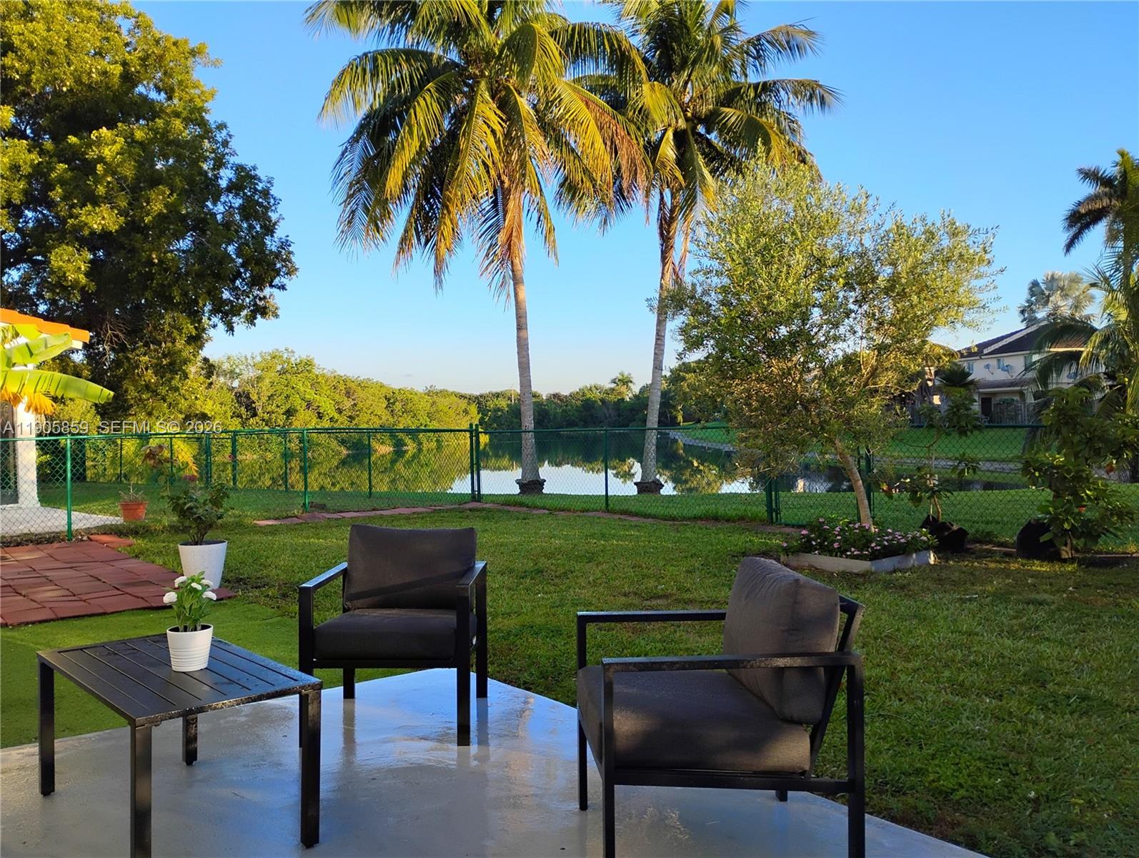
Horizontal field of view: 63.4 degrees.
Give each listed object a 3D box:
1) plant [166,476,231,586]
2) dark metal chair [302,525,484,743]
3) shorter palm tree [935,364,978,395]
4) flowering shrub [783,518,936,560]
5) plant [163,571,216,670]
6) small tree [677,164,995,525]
[{"bbox_3d":[-2.950,0.820,7.350,0.510,0.890,0.480,0,0,0],"label":"plant"},{"bbox_3d":[-0.698,0.825,3.820,0.648,0.775,0.675,0,0,1],"label":"dark metal chair"},{"bbox_3d":[20.100,-1.800,48.000,2.400,3.200,2.400,0,0,0],"label":"shorter palm tree"},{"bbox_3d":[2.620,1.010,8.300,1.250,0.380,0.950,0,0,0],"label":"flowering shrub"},{"bbox_3d":[-1.161,0.585,2.830,0.165,0.306,0.158,0,0,0],"label":"plant"},{"bbox_3d":[2.420,-0.660,8.380,2.850,3.500,2.700,0,0,0],"label":"small tree"}]

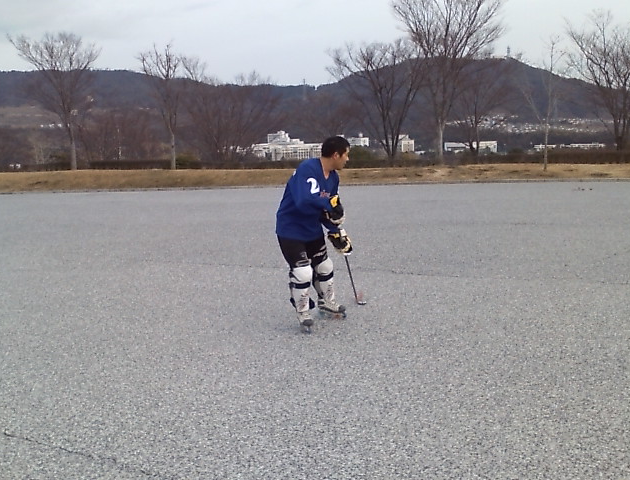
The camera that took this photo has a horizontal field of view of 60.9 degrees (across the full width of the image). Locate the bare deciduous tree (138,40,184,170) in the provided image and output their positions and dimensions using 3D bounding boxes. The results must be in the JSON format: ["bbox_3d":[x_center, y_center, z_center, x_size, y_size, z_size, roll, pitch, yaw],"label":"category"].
[{"bbox_3d":[-11.150,-9.688,38.949,3.484,8.909,3.484,-1,9,0],"label":"bare deciduous tree"}]

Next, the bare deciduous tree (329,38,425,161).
[{"bbox_3d":[5.218,-11.512,44.762,8.013,10.151,8.013,-1,9,0],"label":"bare deciduous tree"}]

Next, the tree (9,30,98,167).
[{"bbox_3d":[-18.493,-9.718,37.919,6.498,9.450,6.498,-1,9,0],"label":"tree"}]

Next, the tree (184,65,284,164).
[{"bbox_3d":[-7.420,-11.361,48.815,9.099,8.886,9.099,-1,9,0],"label":"tree"}]

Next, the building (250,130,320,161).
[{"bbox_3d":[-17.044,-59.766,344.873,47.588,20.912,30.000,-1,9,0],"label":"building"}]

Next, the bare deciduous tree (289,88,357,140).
[{"bbox_3d":[0.931,-12.616,58.754,7.450,7.724,7.450,-1,9,0],"label":"bare deciduous tree"}]

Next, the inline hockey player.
[{"bbox_3d":[-0.004,-0.038,4.833,0.600,1.757,0.600,8,12,43],"label":"inline hockey player"}]

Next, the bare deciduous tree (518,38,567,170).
[{"bbox_3d":[15.713,-9.274,37.034,3.454,8.881,3.454,-1,9,0],"label":"bare deciduous tree"}]

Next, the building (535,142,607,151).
[{"bbox_3d":[187.281,-67.695,394.578,53.021,7.984,18.000,0,9,6],"label":"building"}]

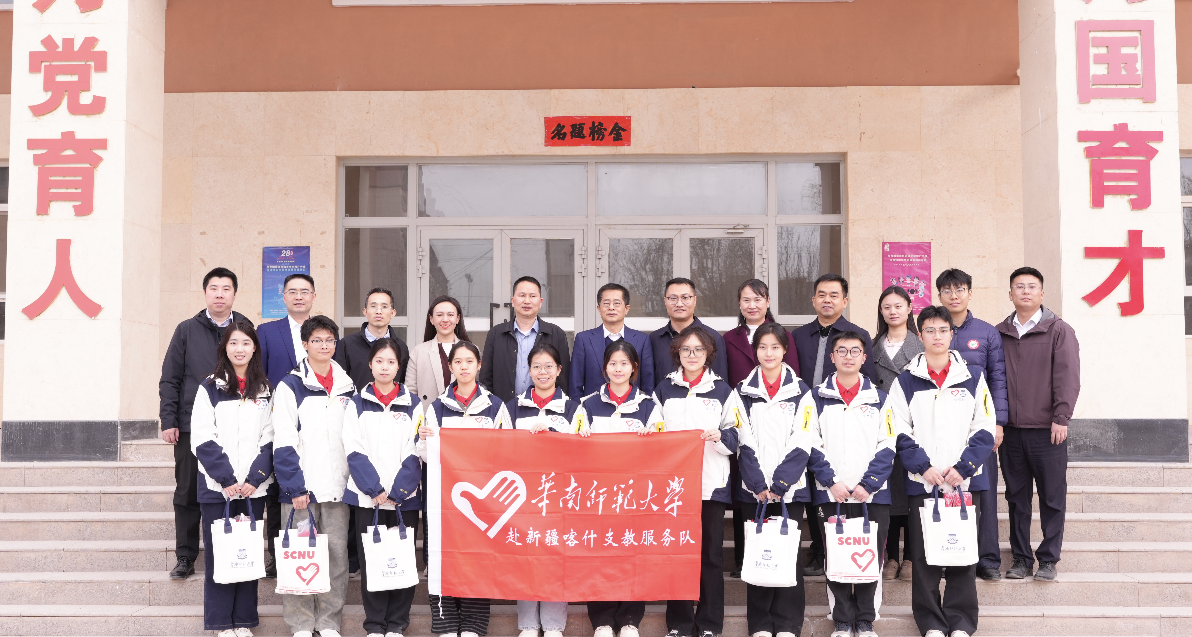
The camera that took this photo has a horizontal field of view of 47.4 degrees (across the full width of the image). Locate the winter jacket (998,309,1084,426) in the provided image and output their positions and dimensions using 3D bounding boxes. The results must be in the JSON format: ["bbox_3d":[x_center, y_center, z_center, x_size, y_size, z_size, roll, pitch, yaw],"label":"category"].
[{"bbox_3d":[2.535,0.283,7.893,0.480,0.710,0.340,-2,-5,28],"label":"winter jacket"}]

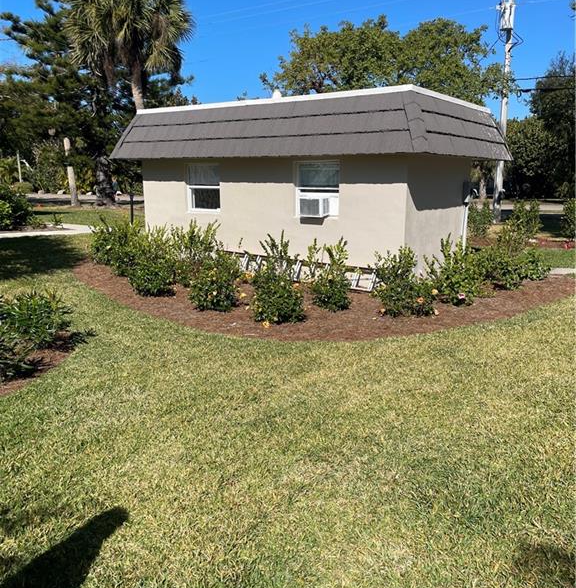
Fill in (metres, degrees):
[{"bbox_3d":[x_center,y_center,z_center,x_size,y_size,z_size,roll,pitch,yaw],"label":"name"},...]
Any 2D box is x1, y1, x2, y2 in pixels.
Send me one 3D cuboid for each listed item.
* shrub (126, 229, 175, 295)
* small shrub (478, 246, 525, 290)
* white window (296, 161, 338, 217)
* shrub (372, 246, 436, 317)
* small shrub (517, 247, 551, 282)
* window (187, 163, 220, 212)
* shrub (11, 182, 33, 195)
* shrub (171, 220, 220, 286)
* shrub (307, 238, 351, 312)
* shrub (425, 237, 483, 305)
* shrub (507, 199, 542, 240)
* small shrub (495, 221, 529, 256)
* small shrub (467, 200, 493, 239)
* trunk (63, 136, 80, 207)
[{"bbox_3d":[-2.302,-0.578,9.538,0.779,1.074,0.716,-3,12,-13],"label":"shrub"},{"bbox_3d":[3.396,-0.422,9.106,0.740,0.659,0.700,0,12,0],"label":"small shrub"},{"bbox_3d":[0.523,-1.729,9.524,0.880,0.950,0.150,8,14,34],"label":"white window"},{"bbox_3d":[1.708,-0.235,8.336,0.907,0.907,0.834,3,12,11],"label":"shrub"},{"bbox_3d":[4.722,-0.597,11.026,0.634,0.547,0.583,5,13,23],"label":"small shrub"},{"bbox_3d":[-1.706,-2.156,11.712,0.920,0.975,0.110,8,14,35],"label":"window"},{"bbox_3d":[-21.091,-8.285,45.548,1.800,1.021,1.600,0,12,0],"label":"shrub"},{"bbox_3d":[-1.694,-0.777,10.442,0.887,1.102,0.816,-2,12,-9],"label":"shrub"},{"bbox_3d":[0.601,-0.307,8.423,0.631,1.008,0.580,1,12,4],"label":"shrub"},{"bbox_3d":[2.638,-0.418,9.073,0.895,0.973,0.823,4,12,16],"label":"shrub"},{"bbox_3d":[6.525,-2.047,15.796,1.000,1.122,0.920,0,12,0],"label":"shrub"},{"bbox_3d":[4.809,-1.166,12.325,0.750,0.806,0.700,0,12,0],"label":"small shrub"},{"bbox_3d":[5.422,-2.108,16.262,0.800,1.044,0.780,0,12,0],"label":"small shrub"},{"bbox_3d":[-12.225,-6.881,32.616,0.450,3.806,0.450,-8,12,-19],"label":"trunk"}]

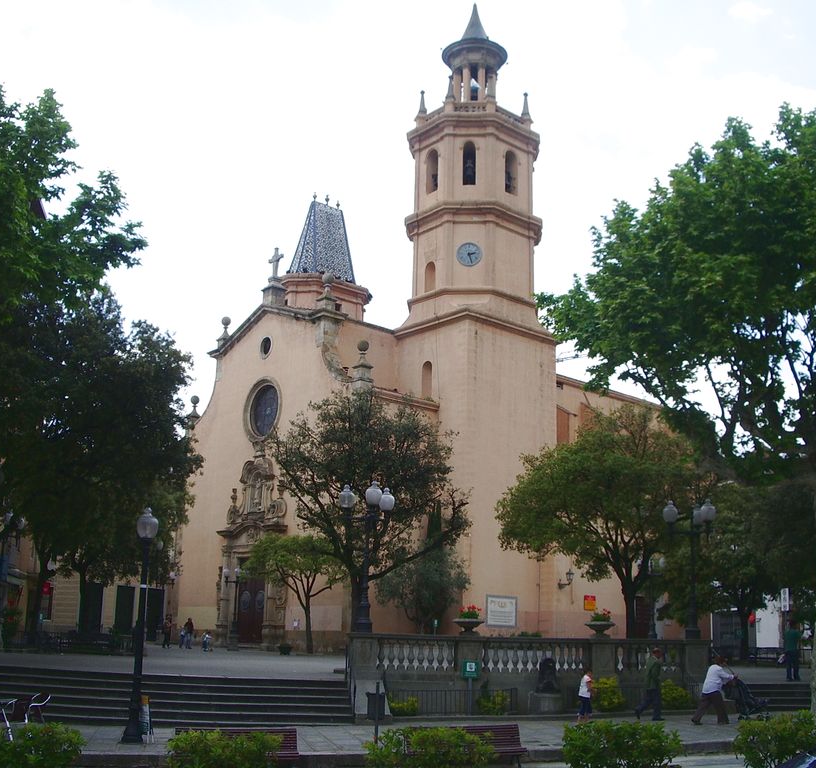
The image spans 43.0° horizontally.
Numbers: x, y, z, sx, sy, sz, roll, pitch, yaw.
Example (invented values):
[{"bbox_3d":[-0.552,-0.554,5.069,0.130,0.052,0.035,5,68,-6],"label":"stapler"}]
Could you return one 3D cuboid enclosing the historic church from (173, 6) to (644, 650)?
[{"bbox_3d":[2.688,-2.646,67.310,26.000,39.960,20.980,13,-18,-38],"label":"historic church"}]

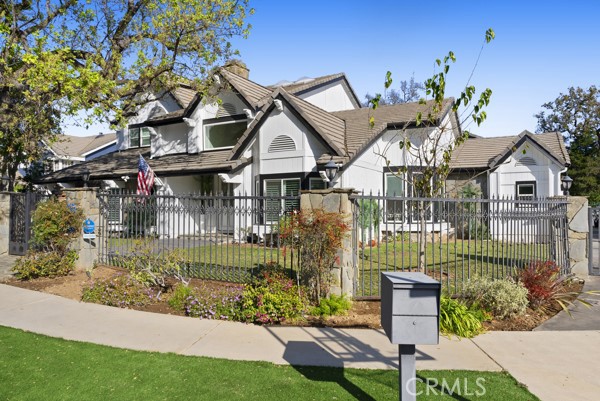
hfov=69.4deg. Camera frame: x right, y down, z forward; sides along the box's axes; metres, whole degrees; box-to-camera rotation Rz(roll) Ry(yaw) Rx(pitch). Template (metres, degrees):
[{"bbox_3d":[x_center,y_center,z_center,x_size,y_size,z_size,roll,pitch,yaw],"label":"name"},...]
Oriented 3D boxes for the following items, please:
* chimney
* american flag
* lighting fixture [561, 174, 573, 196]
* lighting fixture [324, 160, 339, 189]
[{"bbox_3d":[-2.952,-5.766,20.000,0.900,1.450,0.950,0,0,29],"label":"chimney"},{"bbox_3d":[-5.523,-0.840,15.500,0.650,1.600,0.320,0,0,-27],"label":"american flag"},{"bbox_3d":[6.208,-0.342,10.100,0.260,0.480,0.260,0,0,23],"label":"lighting fixture"},{"bbox_3d":[0.545,-0.443,7.500,0.245,0.490,0.245,0,0,12],"label":"lighting fixture"}]

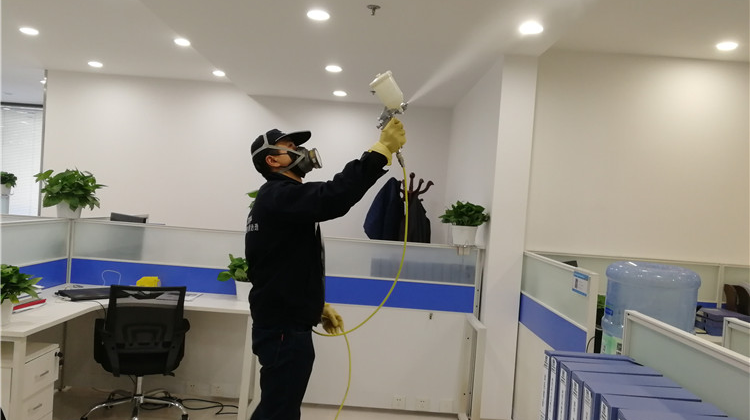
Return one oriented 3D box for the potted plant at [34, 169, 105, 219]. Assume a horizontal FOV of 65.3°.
[{"bbox_3d":[-2.135,-0.123,4.100,0.460,0.335,0.400,4,1,0],"label":"potted plant"}]

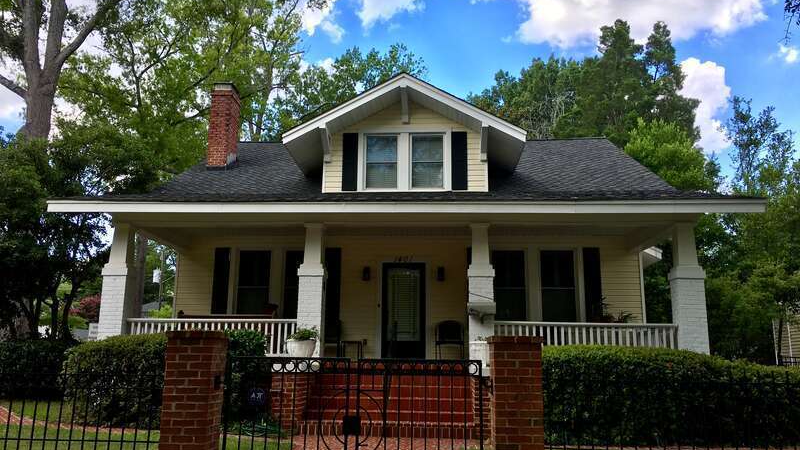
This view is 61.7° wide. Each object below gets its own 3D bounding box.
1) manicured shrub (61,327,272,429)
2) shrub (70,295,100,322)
[{"bbox_3d":[-3.430,2.266,10.117,2.800,1.400,1.200,0,-11,3],"label":"manicured shrub"},{"bbox_3d":[-12.859,3.406,27.666,1.500,1.400,1.400,0,-11,3],"label":"shrub"}]

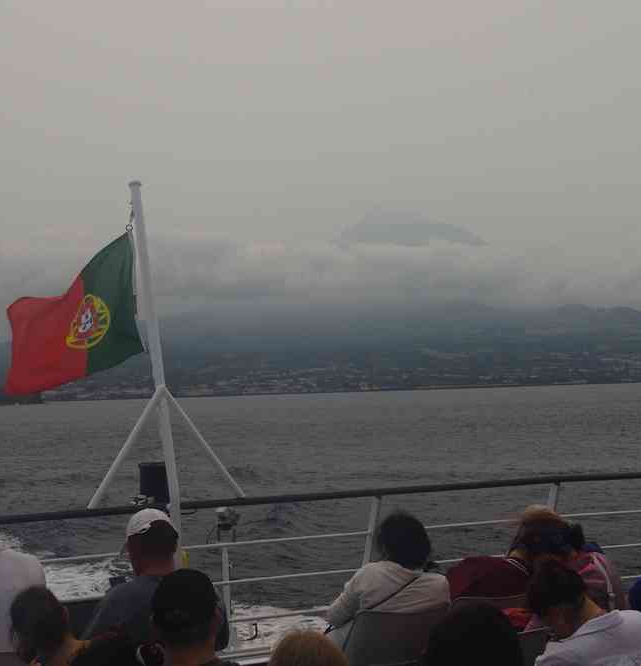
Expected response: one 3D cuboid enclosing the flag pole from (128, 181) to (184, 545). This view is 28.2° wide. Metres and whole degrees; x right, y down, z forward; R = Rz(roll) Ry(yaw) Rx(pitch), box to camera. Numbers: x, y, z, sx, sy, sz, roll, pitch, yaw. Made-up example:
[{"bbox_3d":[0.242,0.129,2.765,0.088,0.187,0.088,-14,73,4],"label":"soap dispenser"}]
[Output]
[{"bbox_3d":[-1.005,0.412,8.118,0.075,3.036,0.075,-1,-20,-23],"label":"flag pole"}]

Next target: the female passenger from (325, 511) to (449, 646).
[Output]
[{"bbox_3d":[0.270,1.360,5.650,0.520,1.220,0.780,-1,-3,-14],"label":"female passenger"}]

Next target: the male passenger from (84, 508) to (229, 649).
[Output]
[{"bbox_3d":[-0.700,1.330,5.200,0.570,1.290,0.800,-1,-3,-14],"label":"male passenger"}]

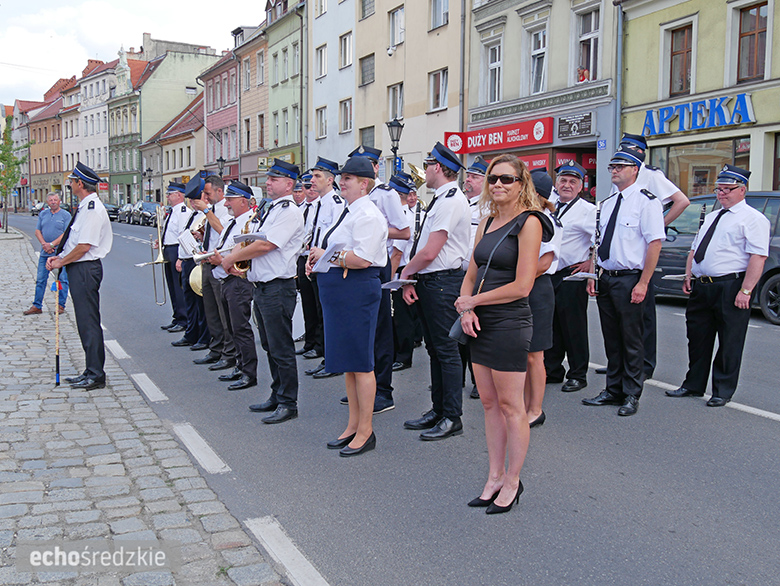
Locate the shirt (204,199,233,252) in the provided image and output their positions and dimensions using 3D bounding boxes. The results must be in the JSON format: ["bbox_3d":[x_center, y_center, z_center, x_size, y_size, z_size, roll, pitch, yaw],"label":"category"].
[{"bbox_3d":[-1.597,-0.582,7.980,0.360,0.620,0.500,-2,6,-28],"label":"shirt"}]

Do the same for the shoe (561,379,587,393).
[{"bbox_3d":[1.514,0.735,6.997,0.105,0.110,0.285,5,7,43],"label":"shoe"}]

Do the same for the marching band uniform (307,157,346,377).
[{"bbox_3d":[-0.528,-0.225,7.462,0.430,1.900,0.530,-2,6,-29],"label":"marching band uniform"}]

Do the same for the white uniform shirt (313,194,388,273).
[{"bbox_3d":[-0.229,-0.376,5.240,0.400,0.470,0.490,-2,6,-26],"label":"white uniform shirt"}]

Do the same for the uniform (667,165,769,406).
[{"bbox_3d":[2.516,-0.066,6.583,0.440,1.811,0.620,-3,6,-32],"label":"uniform"}]

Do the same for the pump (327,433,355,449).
[{"bbox_3d":[-0.263,0.889,5.255,0.255,0.095,0.085,-3,6,-30],"label":"pump"}]

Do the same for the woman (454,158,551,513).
[{"bbox_3d":[0.528,0.192,4.155,0.360,1.700,0.460,-5,7,-44],"label":"woman"}]

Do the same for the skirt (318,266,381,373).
[{"bbox_3d":[-0.245,0.167,5.245,0.350,0.647,0.420,-3,6,-30],"label":"skirt"}]

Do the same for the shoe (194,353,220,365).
[{"bbox_3d":[-1.747,0.627,8.200,0.290,0.110,0.110,-2,6,-25],"label":"shoe"}]

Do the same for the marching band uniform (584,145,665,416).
[{"bbox_3d":[1.711,-0.101,6.279,0.360,1.924,0.530,-3,6,-36],"label":"marching band uniform"}]

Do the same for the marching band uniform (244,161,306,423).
[{"bbox_3d":[-0.818,-0.038,6.162,0.400,1.810,0.510,-1,5,-22],"label":"marching band uniform"}]

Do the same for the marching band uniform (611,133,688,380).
[{"bbox_3d":[2.137,-0.295,7.279,0.420,2.000,0.640,-3,6,-38],"label":"marching band uniform"}]

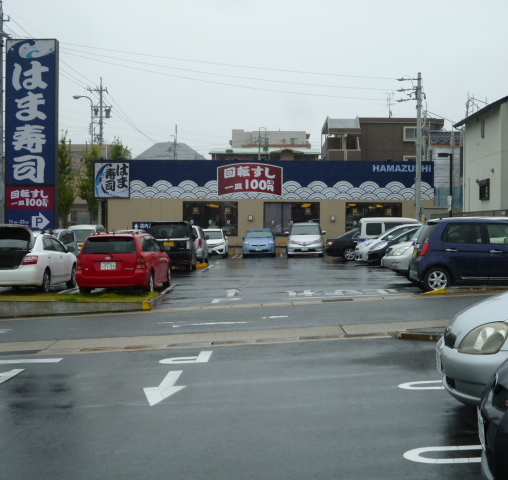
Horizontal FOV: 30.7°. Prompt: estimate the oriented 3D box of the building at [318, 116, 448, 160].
[{"bbox_3d":[12.200,-5.549,92.000,11.200,11.950,12.000,0,1,-2],"label":"building"}]

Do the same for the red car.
[{"bbox_3d":[-3.180,0.540,23.050,1.700,1.490,4.400,0,1,2],"label":"red car"}]

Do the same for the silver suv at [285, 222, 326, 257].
[{"bbox_3d":[2.600,-0.010,48.300,1.800,1.760,4.750,0,1,1],"label":"silver suv"}]

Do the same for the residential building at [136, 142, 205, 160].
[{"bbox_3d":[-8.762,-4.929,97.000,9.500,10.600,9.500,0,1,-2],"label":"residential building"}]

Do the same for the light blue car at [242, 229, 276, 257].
[{"bbox_3d":[0.320,0.185,48.900,1.750,1.500,4.450,0,1,1],"label":"light blue car"}]

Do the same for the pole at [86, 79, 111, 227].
[{"bbox_3d":[-11.662,-5.783,70.000,1.600,12.890,0.800,0,1,-1],"label":"pole"}]

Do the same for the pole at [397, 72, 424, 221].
[{"bbox_3d":[7.982,-3.802,47.000,1.350,9.430,0.500,0,1,-1],"label":"pole"}]

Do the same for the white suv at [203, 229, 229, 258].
[{"bbox_3d":[-2.150,0.190,49.200,1.720,1.540,4.100,0,1,2],"label":"white suv"}]

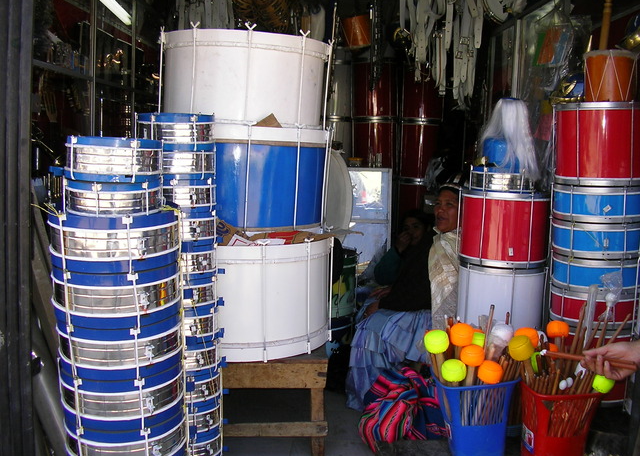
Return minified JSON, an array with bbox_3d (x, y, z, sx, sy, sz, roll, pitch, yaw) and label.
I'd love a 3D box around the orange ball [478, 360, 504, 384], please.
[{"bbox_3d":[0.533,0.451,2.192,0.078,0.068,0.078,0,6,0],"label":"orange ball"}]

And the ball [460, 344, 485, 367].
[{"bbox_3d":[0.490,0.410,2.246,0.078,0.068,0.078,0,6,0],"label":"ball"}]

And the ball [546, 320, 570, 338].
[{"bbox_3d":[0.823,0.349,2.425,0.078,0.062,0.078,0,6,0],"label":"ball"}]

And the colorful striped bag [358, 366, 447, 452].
[{"bbox_3d":[0.290,0.611,2.380,0.290,0.220,0.250,0,6,0],"label":"colorful striped bag"}]

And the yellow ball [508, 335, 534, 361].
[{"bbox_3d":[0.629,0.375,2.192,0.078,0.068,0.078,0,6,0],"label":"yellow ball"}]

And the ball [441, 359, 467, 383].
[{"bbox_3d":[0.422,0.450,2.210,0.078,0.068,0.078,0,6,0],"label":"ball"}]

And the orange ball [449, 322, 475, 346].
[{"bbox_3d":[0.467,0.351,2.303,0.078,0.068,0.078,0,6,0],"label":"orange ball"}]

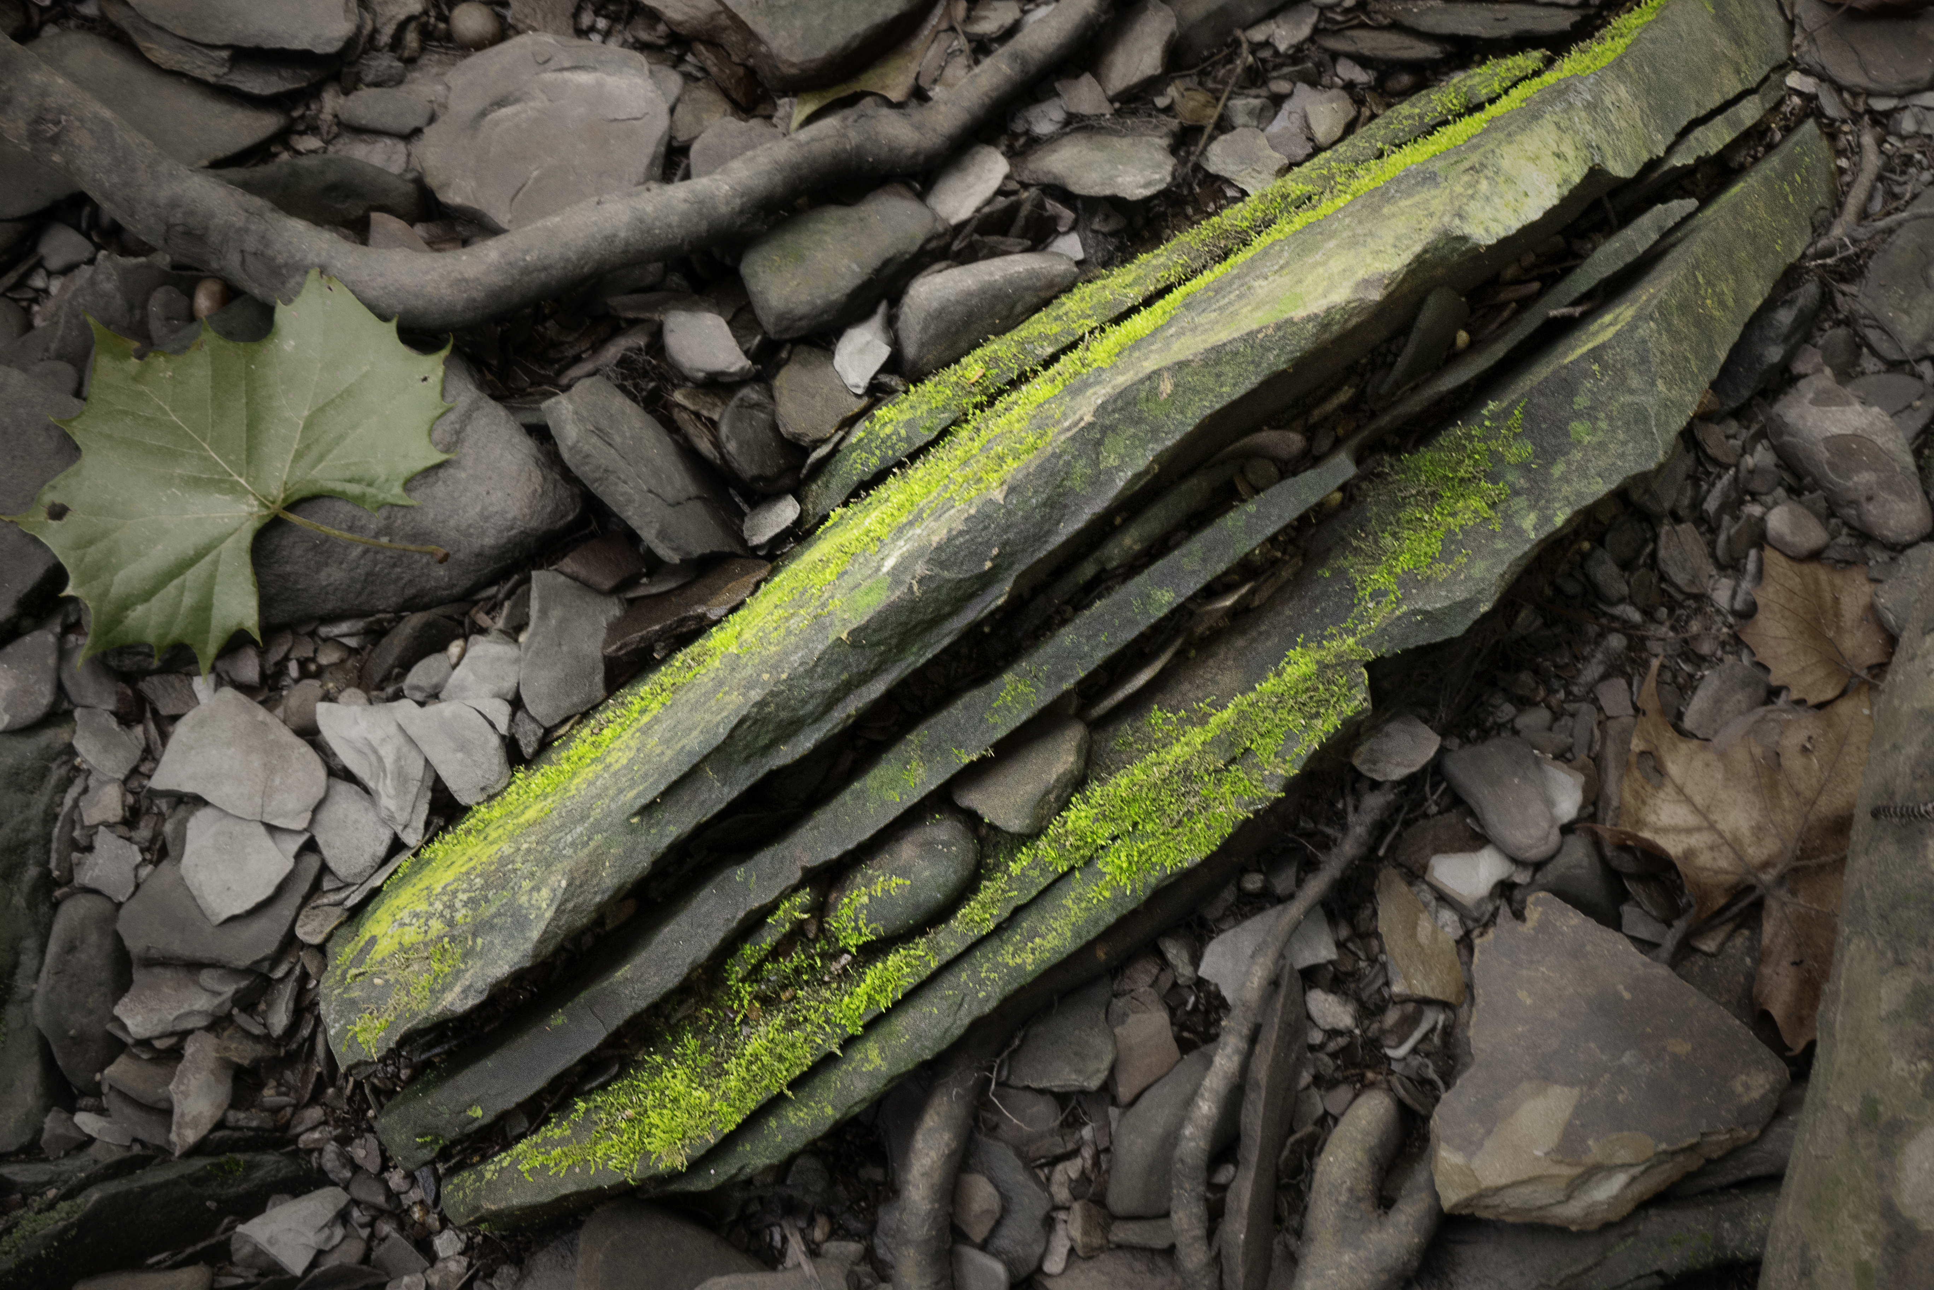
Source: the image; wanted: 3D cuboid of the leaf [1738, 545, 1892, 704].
[{"bbox_3d":[0.356,-0.006,1.373,0.063,0.018,0.075,12,59,7],"label":"leaf"}]

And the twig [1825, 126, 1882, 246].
[{"bbox_3d":[0.409,-0.209,1.504,0.013,0.011,0.072,18,60,11],"label":"twig"}]

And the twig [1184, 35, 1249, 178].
[{"bbox_3d":[0.118,-0.252,1.526,0.014,0.020,0.094,15,59,9],"label":"twig"}]

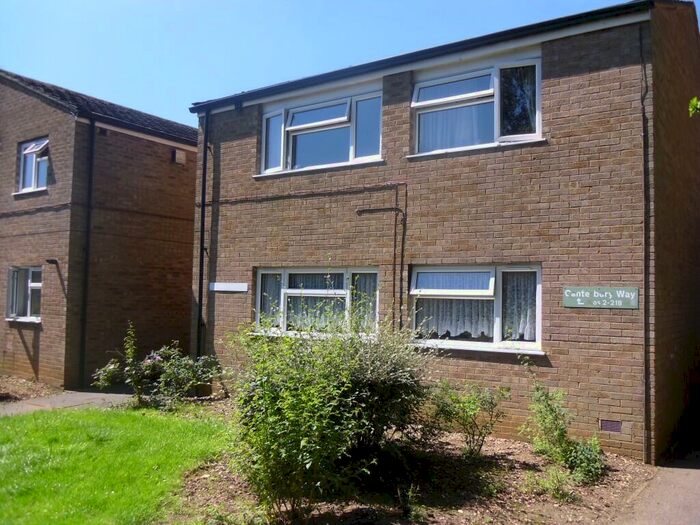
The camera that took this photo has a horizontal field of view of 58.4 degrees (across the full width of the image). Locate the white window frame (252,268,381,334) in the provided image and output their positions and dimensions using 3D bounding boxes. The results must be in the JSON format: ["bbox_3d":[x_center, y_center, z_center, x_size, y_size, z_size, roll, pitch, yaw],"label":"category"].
[{"bbox_3d":[-0.546,0.581,9.388,2.337,1.000,0.130,-1,-4,35],"label":"white window frame"}]

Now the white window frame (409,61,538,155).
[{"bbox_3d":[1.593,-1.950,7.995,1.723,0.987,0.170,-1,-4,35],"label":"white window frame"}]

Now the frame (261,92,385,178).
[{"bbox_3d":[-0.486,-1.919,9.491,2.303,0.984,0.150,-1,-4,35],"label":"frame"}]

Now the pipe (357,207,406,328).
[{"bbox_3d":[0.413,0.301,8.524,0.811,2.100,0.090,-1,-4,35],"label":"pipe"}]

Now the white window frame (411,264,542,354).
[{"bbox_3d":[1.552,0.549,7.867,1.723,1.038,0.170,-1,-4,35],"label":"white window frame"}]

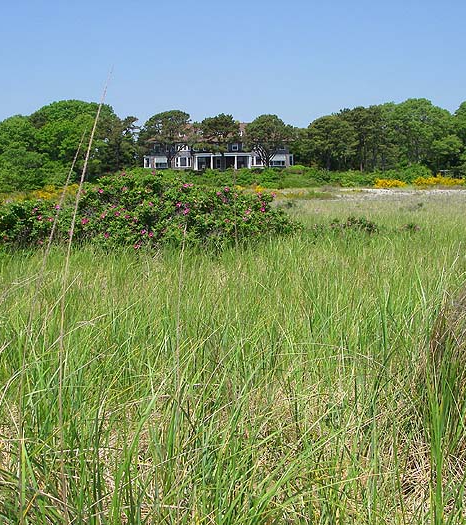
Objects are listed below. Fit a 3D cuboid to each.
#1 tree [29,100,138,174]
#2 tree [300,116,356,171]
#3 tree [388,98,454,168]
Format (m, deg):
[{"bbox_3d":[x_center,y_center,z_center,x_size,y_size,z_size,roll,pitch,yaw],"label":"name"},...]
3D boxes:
[{"bbox_3d":[-21.682,-17.835,110.703,15.354,10.822,11.516,0,6,0],"label":"tree"},{"bbox_3d":[14.596,-18.440,118.685,8.685,8.708,7.816,0,6,0],"label":"tree"},{"bbox_3d":[27.628,-18.660,112.623,9.429,10.570,8.486,0,6,0],"label":"tree"}]

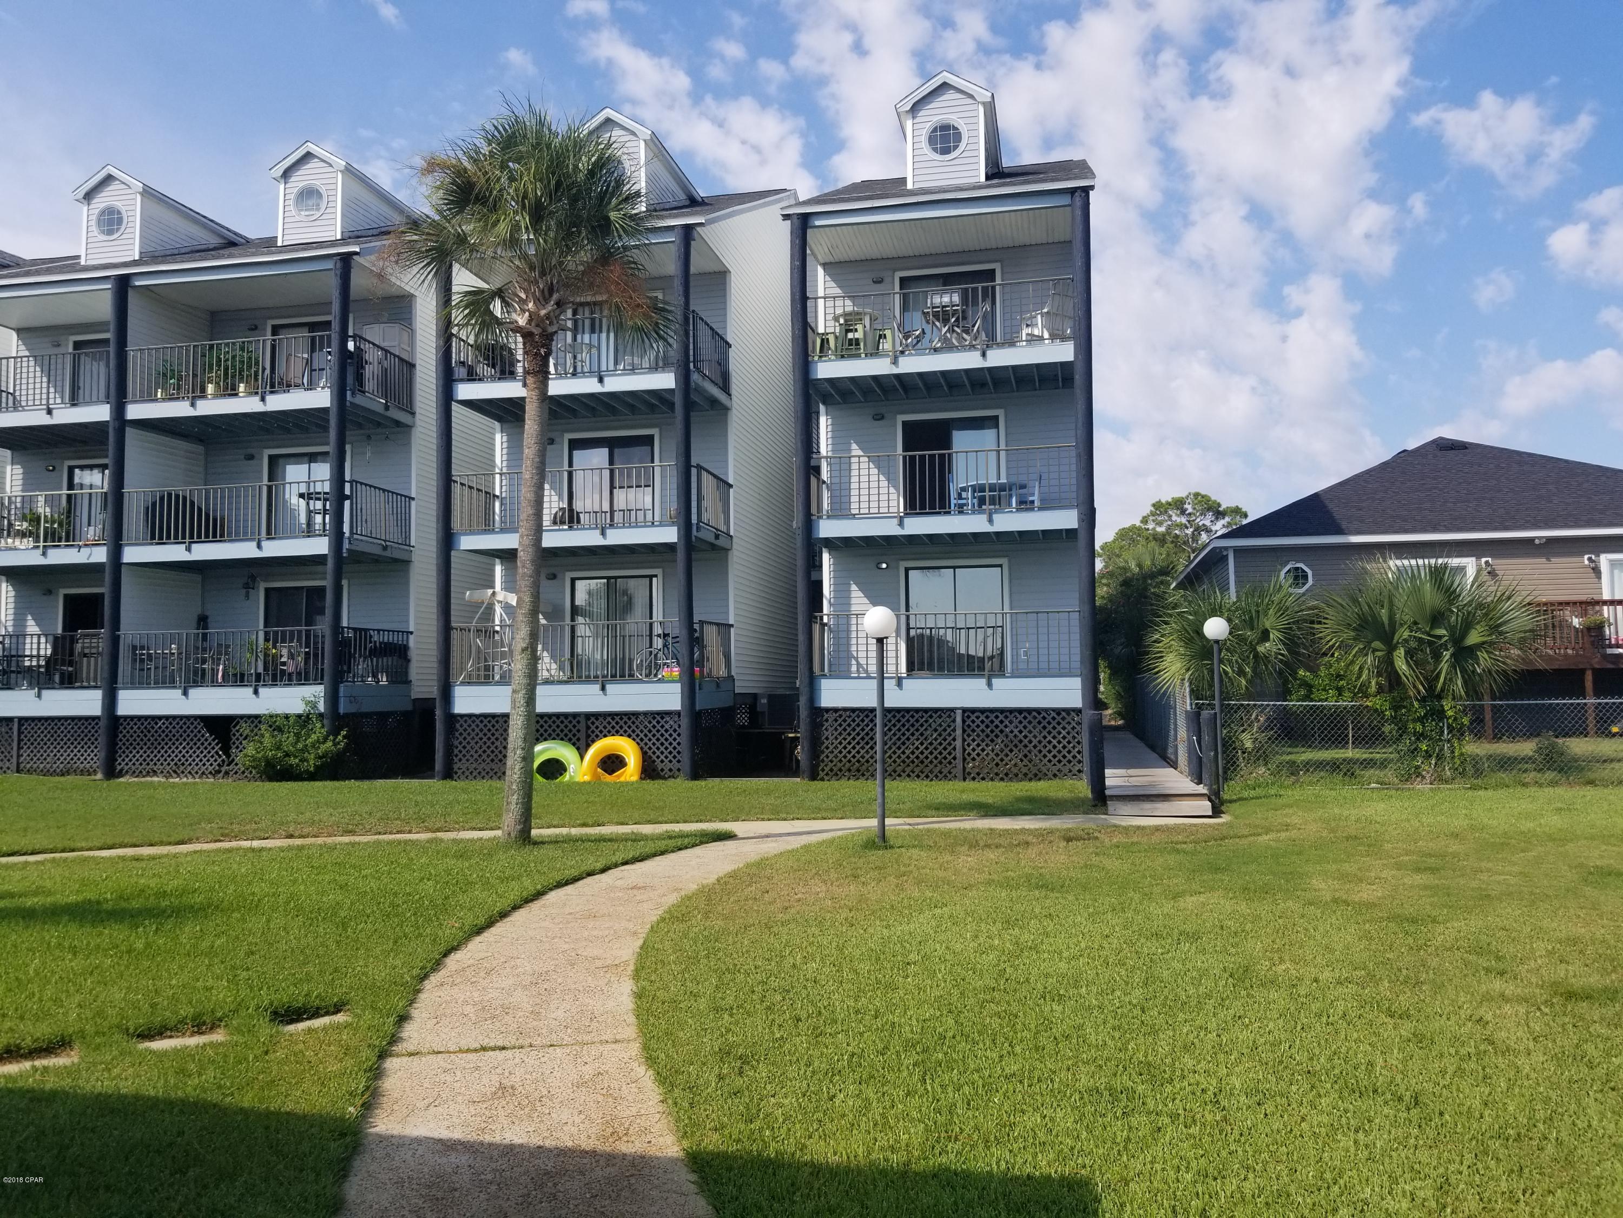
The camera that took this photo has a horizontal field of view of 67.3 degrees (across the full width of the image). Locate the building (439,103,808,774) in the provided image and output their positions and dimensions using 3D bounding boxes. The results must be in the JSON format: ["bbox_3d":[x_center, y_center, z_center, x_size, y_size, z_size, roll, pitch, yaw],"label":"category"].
[{"bbox_3d":[-3.116,-3.283,28.480,5.345,13.362,13.200,-1,-4,12],"label":"building"}]

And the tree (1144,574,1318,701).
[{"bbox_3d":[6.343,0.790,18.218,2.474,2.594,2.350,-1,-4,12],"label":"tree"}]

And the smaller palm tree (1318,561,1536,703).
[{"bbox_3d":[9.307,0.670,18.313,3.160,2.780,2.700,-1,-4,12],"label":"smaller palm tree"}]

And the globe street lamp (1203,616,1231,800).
[{"bbox_3d":[5.102,1.250,15.227,0.325,2.313,0.325,-1,-4,12],"label":"globe street lamp"}]

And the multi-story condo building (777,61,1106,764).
[{"bbox_3d":[3.486,-3.439,27.112,5.369,13.362,13.200,-1,-4,12],"label":"multi-story condo building"}]

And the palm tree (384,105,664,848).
[{"bbox_3d":[-2.965,-1.503,12.656,2.750,7.758,2.800,-1,-4,12],"label":"palm tree"}]

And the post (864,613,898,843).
[{"bbox_3d":[0.686,1.131,11.877,0.320,2.322,0.320,-1,-4,12],"label":"post"}]

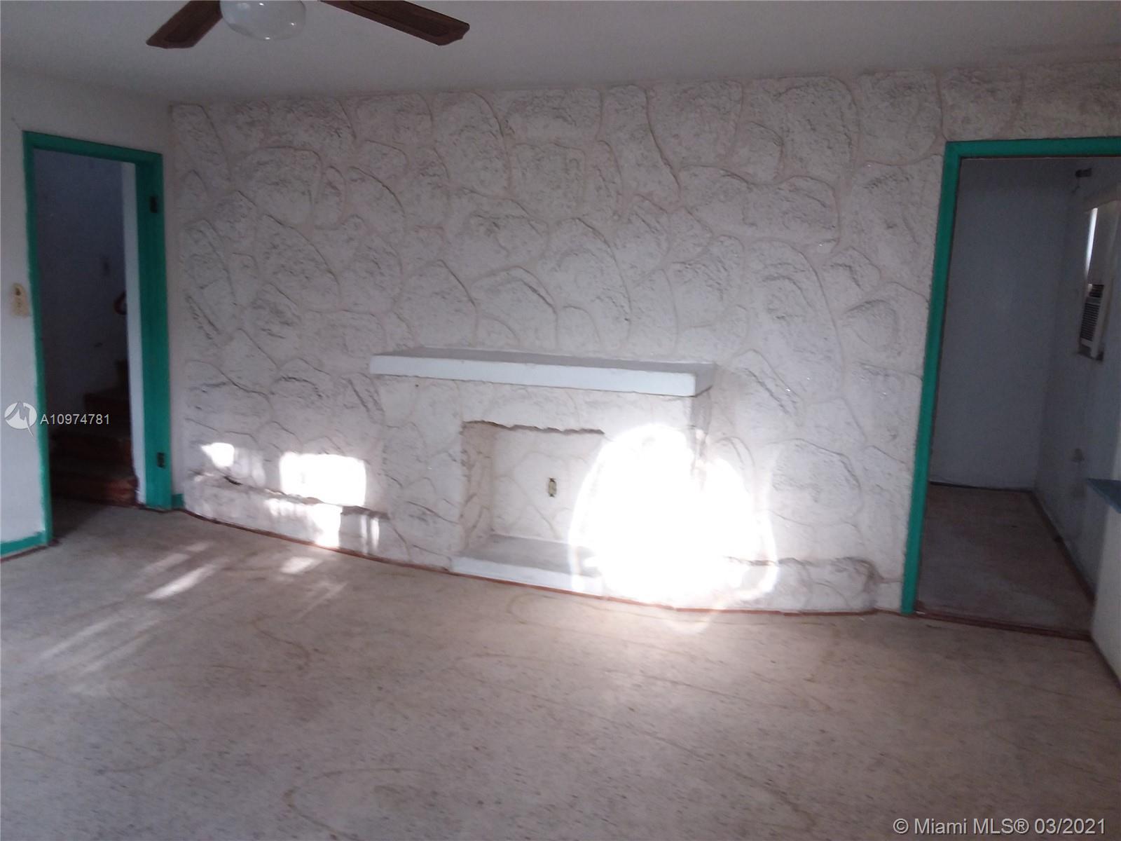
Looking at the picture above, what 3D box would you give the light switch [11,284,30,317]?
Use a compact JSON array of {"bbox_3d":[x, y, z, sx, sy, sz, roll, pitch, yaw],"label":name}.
[{"bbox_3d":[-2.692,-0.596,4.360,0.020,0.150,0.085,5,9,20],"label":"light switch"}]

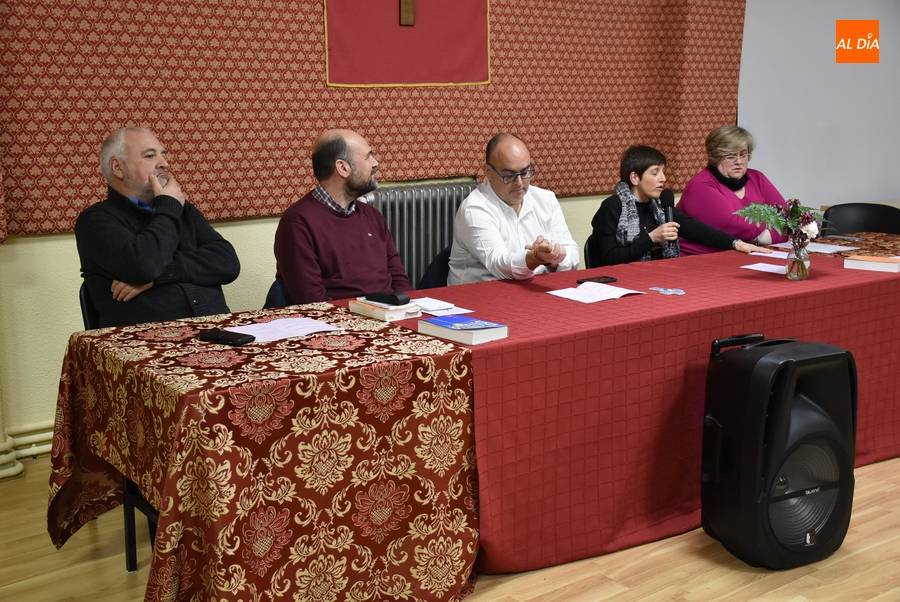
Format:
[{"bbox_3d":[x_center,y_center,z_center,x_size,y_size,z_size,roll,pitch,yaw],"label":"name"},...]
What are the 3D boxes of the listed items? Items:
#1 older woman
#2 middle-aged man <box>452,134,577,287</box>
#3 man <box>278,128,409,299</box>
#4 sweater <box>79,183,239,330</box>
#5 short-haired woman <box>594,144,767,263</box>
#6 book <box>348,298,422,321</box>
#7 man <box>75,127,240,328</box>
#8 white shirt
[{"bbox_3d":[1.366,-0.147,4.665,0.640,1.305,0.720,-2,12,-12],"label":"older woman"},{"bbox_3d":[0.279,0.010,3.885,0.560,1.300,0.750,-4,13,-22],"label":"middle-aged man"},{"bbox_3d":[-0.297,0.070,3.522,0.540,1.320,0.750,-7,14,-32],"label":"man"},{"bbox_3d":[-0.978,-0.068,3.369,0.420,0.640,0.560,10,15,37],"label":"sweater"},{"bbox_3d":[1.006,-0.044,4.341,0.780,1.230,0.700,-3,13,-18],"label":"short-haired woman"},{"bbox_3d":[-0.207,0.022,3.228,0.138,0.038,0.203,-9,16,-39],"label":"book"},{"bbox_3d":[-0.842,0.108,3.296,0.770,1.330,0.560,10,15,37],"label":"man"},{"bbox_3d":[0.242,-0.174,3.957,0.550,0.630,0.520,-4,13,-22],"label":"white shirt"}]

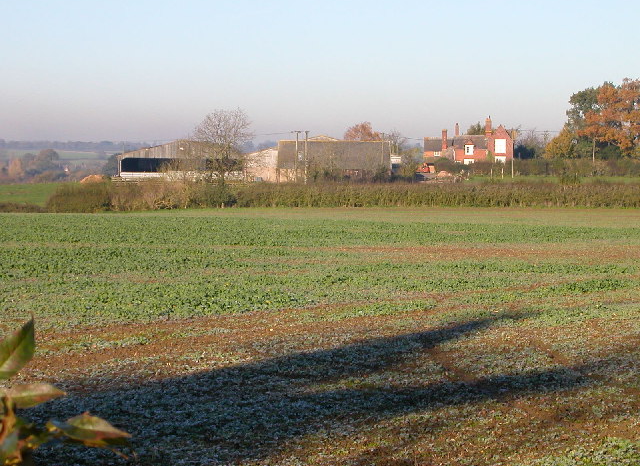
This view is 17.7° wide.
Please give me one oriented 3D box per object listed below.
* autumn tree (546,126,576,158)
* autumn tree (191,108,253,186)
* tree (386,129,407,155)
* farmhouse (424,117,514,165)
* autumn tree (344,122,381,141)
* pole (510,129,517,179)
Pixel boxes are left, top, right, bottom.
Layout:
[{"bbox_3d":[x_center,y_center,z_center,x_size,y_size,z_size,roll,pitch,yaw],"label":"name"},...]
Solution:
[{"bbox_3d":[39.850,-13.920,340.000,5.630,7.790,5.600,0,2,0],"label":"autumn tree"},{"bbox_3d":[-8.260,-6.410,172.000,5.200,8.210,5.200,0,2,0],"label":"autumn tree"},{"bbox_3d":[12.490,-13.470,335.000,3.260,6.860,3.400,0,2,0],"label":"tree"},{"bbox_3d":[25.130,-14.960,345.000,14.500,8.910,10.000,0,3,7],"label":"farmhouse"},{"bbox_3d":[7.270,-14.960,355.000,6.400,8.650,6.200,0,2,0],"label":"autumn tree"},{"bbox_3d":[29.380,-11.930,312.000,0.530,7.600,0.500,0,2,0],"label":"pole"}]

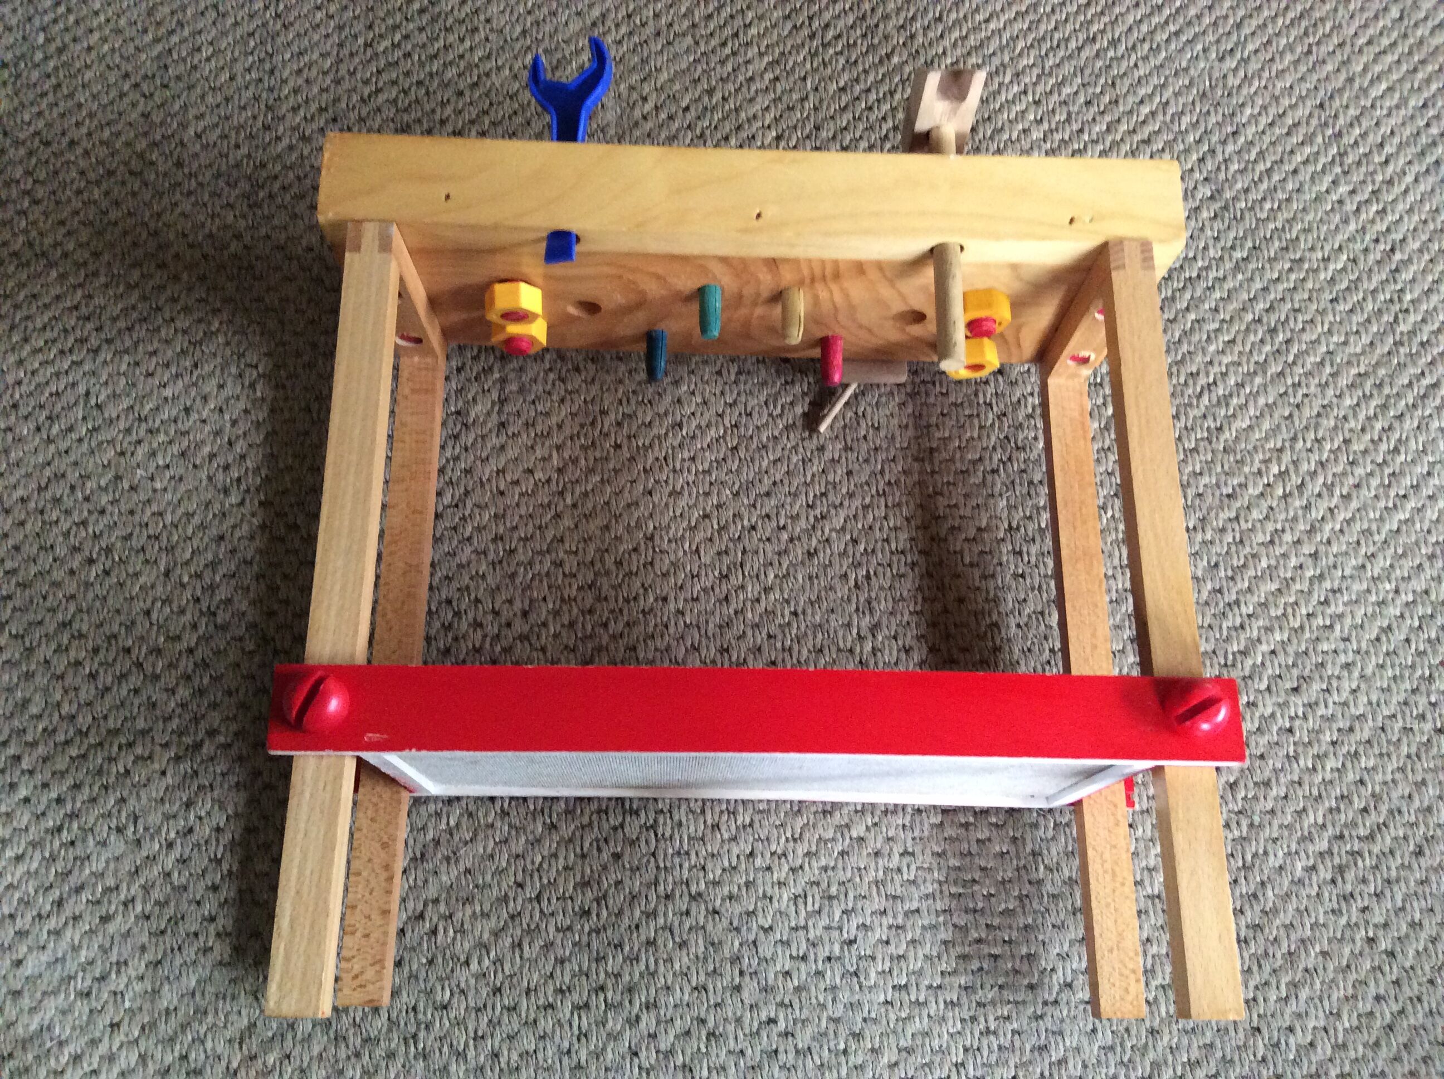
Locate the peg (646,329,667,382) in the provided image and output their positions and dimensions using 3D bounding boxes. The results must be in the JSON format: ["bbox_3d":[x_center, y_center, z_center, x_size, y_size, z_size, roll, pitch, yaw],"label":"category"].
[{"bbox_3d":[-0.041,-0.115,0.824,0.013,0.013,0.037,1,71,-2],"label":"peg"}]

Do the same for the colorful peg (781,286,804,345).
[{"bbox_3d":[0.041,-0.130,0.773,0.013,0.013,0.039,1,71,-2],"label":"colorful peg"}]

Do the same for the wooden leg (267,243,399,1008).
[{"bbox_3d":[-0.187,0.023,0.653,0.024,0.018,0.395,1,72,-2],"label":"wooden leg"}]

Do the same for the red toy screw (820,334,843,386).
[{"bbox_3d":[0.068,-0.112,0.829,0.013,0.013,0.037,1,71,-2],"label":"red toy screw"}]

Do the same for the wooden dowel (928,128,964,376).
[{"bbox_3d":[0.123,-0.163,0.732,0.015,0.015,0.157,1,71,-2],"label":"wooden dowel"}]

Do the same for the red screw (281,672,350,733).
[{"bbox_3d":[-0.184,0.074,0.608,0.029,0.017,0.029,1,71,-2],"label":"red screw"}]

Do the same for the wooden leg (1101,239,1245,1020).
[{"bbox_3d":[0.220,0.029,0.661,0.024,0.018,0.395,1,71,-2],"label":"wooden leg"}]

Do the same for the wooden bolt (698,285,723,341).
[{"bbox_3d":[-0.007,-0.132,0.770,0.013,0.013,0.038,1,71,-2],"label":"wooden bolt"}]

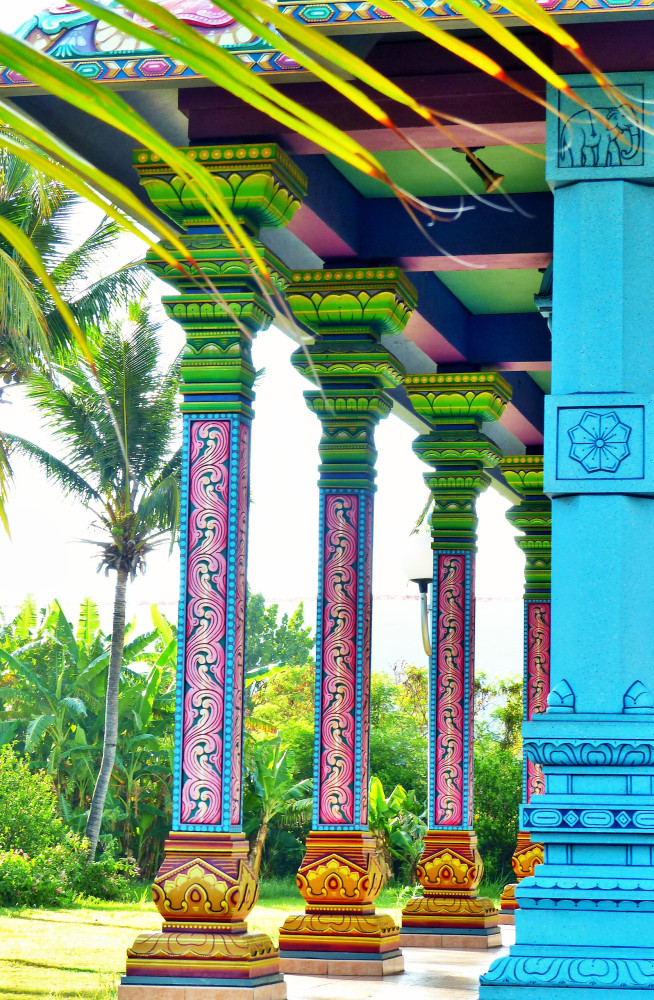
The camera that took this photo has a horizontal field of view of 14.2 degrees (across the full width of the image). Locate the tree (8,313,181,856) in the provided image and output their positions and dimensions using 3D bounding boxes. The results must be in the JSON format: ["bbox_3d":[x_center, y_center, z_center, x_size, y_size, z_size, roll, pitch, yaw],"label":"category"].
[{"bbox_3d":[-3.477,1.725,47.000,4.500,10.300,4.500,-1,-7,12],"label":"tree"}]

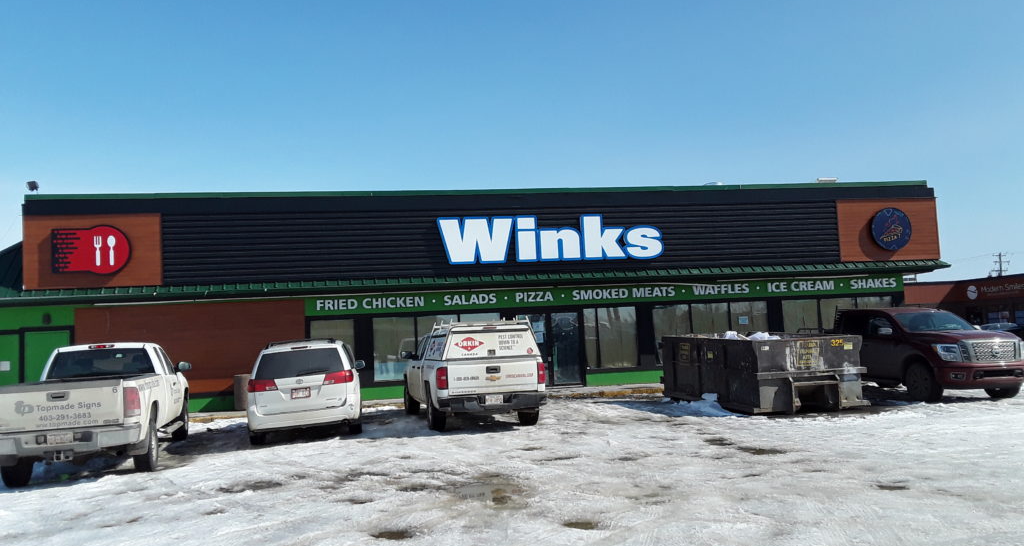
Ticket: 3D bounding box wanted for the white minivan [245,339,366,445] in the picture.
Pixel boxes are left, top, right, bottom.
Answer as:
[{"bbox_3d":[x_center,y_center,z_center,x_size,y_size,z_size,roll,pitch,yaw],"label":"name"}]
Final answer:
[{"bbox_3d":[-4.030,2.230,16.450,2.000,1.780,5.080,-3,-4,-11],"label":"white minivan"}]

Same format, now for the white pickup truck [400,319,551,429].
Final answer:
[{"bbox_3d":[-0.965,2.000,16.950,2.080,1.980,5.840,-2,-4,-13],"label":"white pickup truck"}]

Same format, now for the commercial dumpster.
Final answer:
[{"bbox_3d":[5.170,2.040,17.700,2.420,1.380,4.100,-2,-3,-13],"label":"commercial dumpster"}]

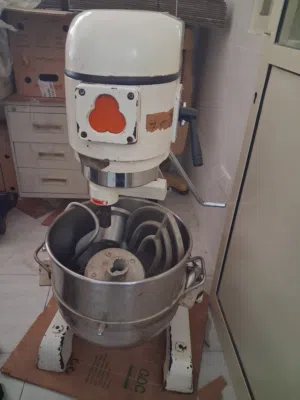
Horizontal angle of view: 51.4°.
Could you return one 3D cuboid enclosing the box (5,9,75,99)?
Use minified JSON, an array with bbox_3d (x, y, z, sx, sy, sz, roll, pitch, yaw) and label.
[{"bbox_3d":[-0.588,-0.888,1.909,0.375,0.440,0.400,1,30,-5],"label":"box"}]

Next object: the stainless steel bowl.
[{"bbox_3d":[-0.090,0.245,0.956,0.464,0.360,0.401,7,30,5],"label":"stainless steel bowl"}]

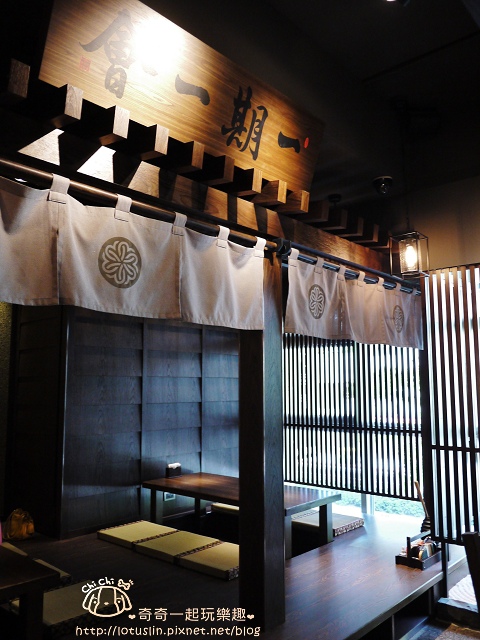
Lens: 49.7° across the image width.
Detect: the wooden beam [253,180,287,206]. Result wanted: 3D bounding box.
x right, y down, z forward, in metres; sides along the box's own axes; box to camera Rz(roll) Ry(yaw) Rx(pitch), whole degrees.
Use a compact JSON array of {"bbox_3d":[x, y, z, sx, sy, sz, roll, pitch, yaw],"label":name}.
[{"bbox_3d":[0.143,-0.657,2.714,0.213,0.102,0.061,5,-1,43],"label":"wooden beam"}]

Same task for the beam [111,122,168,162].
[{"bbox_3d":[-0.386,-0.725,2.137,0.213,0.102,0.061,5,-1,43],"label":"beam"}]

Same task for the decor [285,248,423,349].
[{"bbox_3d":[0.823,-0.081,3.384,0.067,0.470,1.696,-6,-9,42],"label":"decor"}]

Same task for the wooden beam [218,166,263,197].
[{"bbox_3d":[0.005,-0.674,2.564,0.213,0.102,0.061,5,-1,43],"label":"wooden beam"}]

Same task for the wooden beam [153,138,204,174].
[{"bbox_3d":[-0.258,-0.709,2.278,0.213,0.102,0.061,5,-1,43],"label":"wooden beam"}]

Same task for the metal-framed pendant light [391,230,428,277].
[{"bbox_3d":[1.082,-0.415,3.294,0.178,0.250,0.172,-6,-9,42],"label":"metal-framed pendant light"}]

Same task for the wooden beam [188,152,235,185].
[{"bbox_3d":[-0.126,-0.692,2.421,0.213,0.102,0.061,5,-1,43],"label":"wooden beam"}]

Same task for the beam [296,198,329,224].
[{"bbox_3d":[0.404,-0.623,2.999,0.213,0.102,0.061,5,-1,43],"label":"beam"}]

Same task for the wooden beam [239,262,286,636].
[{"bbox_3d":[0.117,0.563,2.759,0.171,1.976,0.159,-6,-9,42],"label":"wooden beam"}]

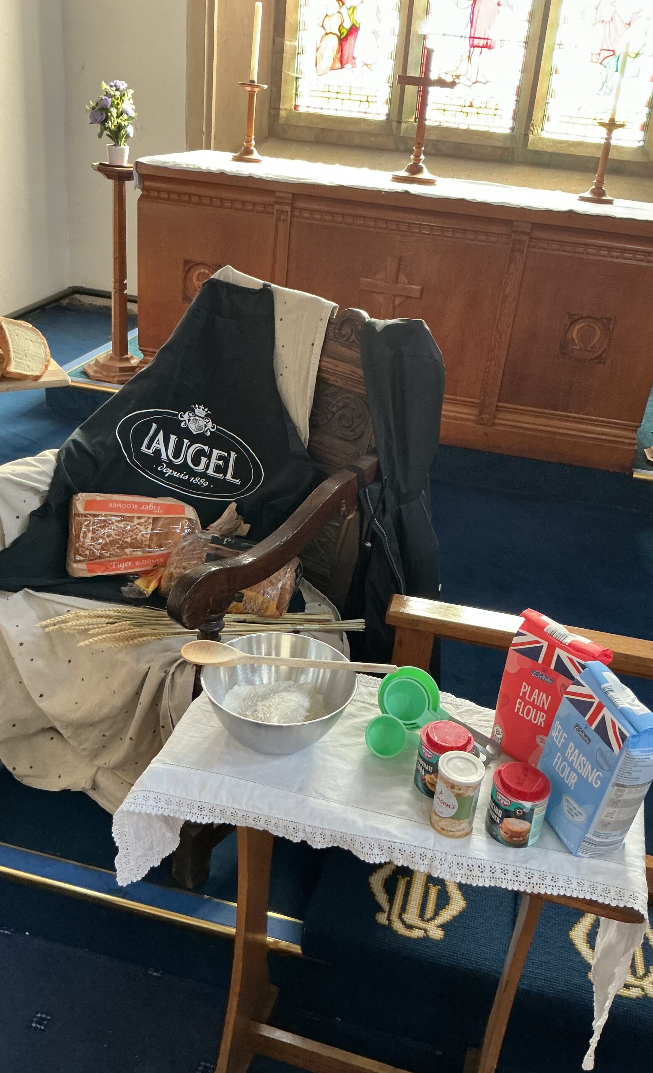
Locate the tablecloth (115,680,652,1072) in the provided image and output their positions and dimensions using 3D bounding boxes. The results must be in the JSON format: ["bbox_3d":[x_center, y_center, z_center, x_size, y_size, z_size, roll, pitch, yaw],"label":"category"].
[{"bbox_3d":[0.086,0.469,1.361,0.679,0.354,0.361,11,28,10],"label":"tablecloth"}]

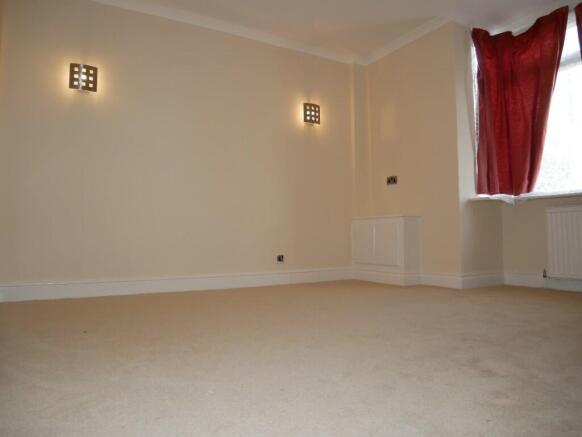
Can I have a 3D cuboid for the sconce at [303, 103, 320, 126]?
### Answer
[{"bbox_3d":[0.230,-1.149,4.453,0.203,0.207,0.085,1,-3,-29],"label":"sconce"}]

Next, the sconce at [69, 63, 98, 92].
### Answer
[{"bbox_3d":[-1.732,-1.171,3.374,0.203,0.207,0.085,1,-3,-29],"label":"sconce"}]

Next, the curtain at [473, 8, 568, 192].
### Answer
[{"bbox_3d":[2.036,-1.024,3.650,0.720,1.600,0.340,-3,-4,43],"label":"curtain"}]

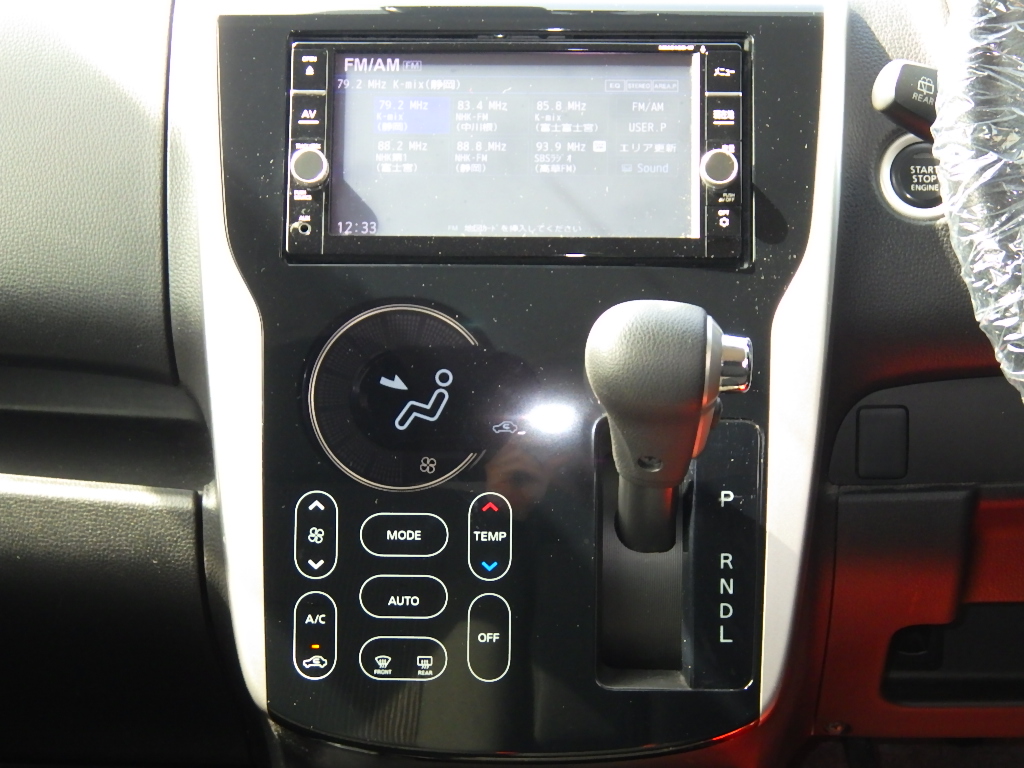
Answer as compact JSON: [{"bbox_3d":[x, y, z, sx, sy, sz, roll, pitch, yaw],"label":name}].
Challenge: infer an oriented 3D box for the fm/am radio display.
[{"bbox_3d":[0.002,-0.103,0.990,0.159,0.083,0.010,1,-9,2],"label":"fm/am radio display"}]

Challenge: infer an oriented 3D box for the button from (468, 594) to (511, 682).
[{"bbox_3d":[-0.009,0.108,0.969,0.019,0.037,0.004,1,-1,0],"label":"button"}]

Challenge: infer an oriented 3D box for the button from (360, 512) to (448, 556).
[{"bbox_3d":[-0.046,0.064,0.969,0.037,0.019,0.004,1,-1,0],"label":"button"}]

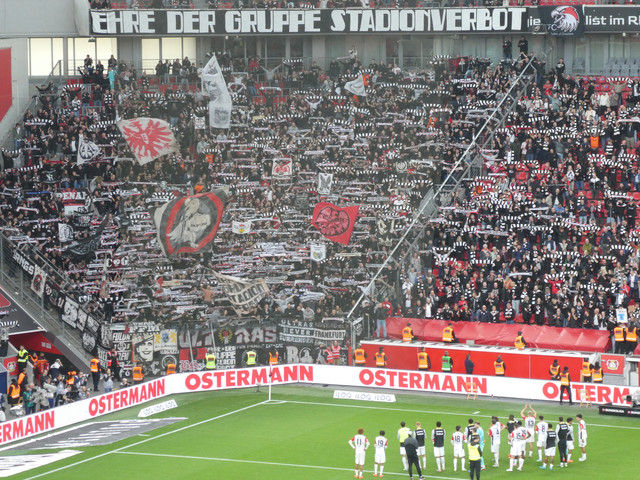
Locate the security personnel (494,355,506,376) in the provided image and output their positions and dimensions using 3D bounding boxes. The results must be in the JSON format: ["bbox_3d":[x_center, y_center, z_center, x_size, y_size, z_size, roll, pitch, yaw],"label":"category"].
[{"bbox_3d":[8.363,6.259,116.283,0.560,1.800,0.400,2,6,21],"label":"security personnel"}]

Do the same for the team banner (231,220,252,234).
[{"bbox_3d":[-3.931,-0.634,126.608,1.022,0.715,0.120,-1,6,-3],"label":"team banner"}]

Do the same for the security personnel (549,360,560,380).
[{"bbox_3d":[10.922,6.429,115.992,0.550,1.780,0.450,2,6,22],"label":"security personnel"}]

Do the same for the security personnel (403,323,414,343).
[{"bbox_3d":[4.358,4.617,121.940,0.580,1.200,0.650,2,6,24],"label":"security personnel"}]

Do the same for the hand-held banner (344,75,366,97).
[{"bbox_3d":[2.007,-8.733,141.087,1.220,1.250,0.250,-1,6,0],"label":"hand-held banner"}]

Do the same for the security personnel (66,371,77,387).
[{"bbox_3d":[-11.271,6.671,113.358,0.550,1.750,0.420,0,5,0],"label":"security personnel"}]

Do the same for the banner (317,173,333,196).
[{"bbox_3d":[0.270,-3.035,134.800,0.780,1.130,0.060,-1,6,-7],"label":"banner"}]

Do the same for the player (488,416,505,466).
[{"bbox_3d":[6.980,8.046,99.029,0.600,1.920,0.450,-4,6,-30],"label":"player"}]

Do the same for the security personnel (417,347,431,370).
[{"bbox_3d":[5.036,6.071,120.696,0.600,1.800,0.400,2,6,23],"label":"security personnel"}]

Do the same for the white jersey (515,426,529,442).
[{"bbox_3d":[7.932,7.707,98.600,0.550,0.660,0.340,-1,6,-5],"label":"white jersey"}]

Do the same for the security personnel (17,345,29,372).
[{"bbox_3d":[-14.341,6.004,120.490,0.560,1.820,0.360,1,6,14],"label":"security personnel"}]

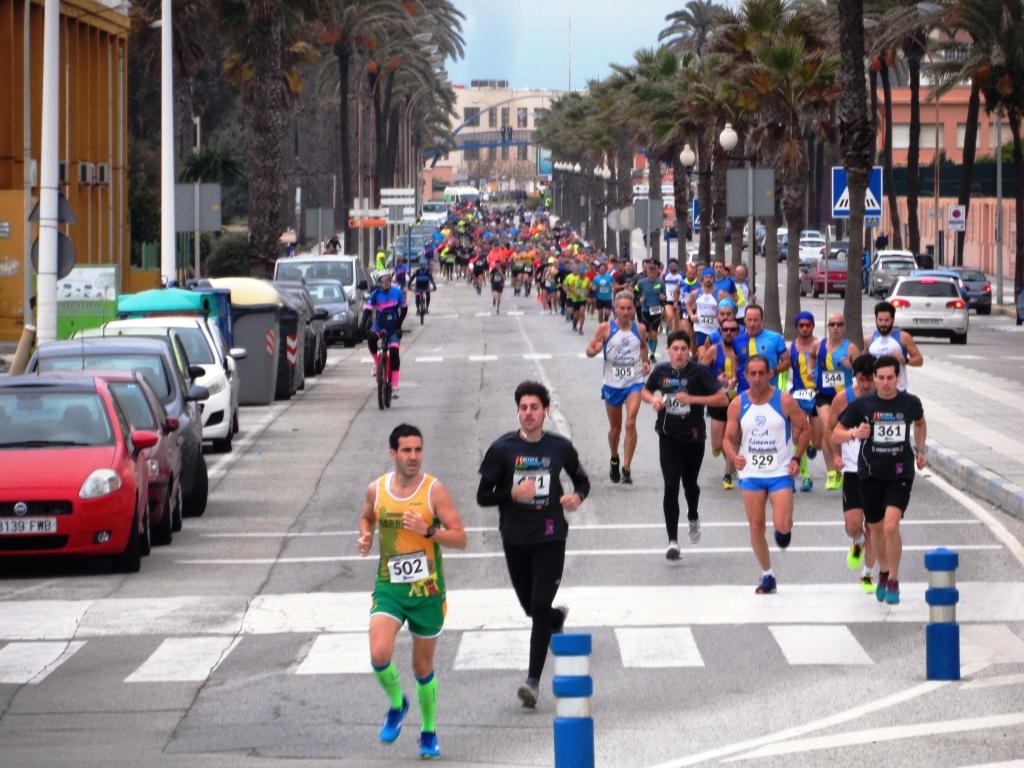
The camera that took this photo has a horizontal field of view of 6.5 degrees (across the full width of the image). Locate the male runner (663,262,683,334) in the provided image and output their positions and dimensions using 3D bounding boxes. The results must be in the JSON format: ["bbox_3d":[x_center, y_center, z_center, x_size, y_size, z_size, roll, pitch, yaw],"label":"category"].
[{"bbox_3d":[3.167,-1.598,177.500,0.520,1.700,0.600,0,1,0],"label":"male runner"}]

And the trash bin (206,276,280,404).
[{"bbox_3d":[-3.850,-0.594,126.500,1.280,1.760,1.650,0,1,0],"label":"trash bin"}]

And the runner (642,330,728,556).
[{"bbox_3d":[1.347,0.478,70.300,0.680,1.770,0.750,0,1,0],"label":"runner"}]

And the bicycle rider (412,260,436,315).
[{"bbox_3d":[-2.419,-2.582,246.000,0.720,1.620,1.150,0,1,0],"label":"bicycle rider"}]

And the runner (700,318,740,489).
[{"bbox_3d":[1.997,0.195,86.300,0.500,1.650,0.650,0,1,-1],"label":"runner"}]

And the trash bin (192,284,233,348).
[{"bbox_3d":[-4.125,-0.434,114.000,1.300,1.700,1.600,0,1,0],"label":"trash bin"}]

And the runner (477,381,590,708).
[{"bbox_3d":[0.116,0.863,48.700,0.600,1.750,0.750,0,1,0],"label":"runner"}]

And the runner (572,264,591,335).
[{"bbox_3d":[1.662,-1.999,218.000,0.480,1.640,0.600,0,1,0],"label":"runner"}]

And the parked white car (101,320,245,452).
[{"bbox_3d":[-4.056,-0.006,102.700,1.790,1.490,4.150,0,1,-2],"label":"parked white car"}]

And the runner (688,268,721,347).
[{"bbox_3d":[2.621,-0.694,122.000,0.550,1.740,0.600,0,1,0],"label":"runner"}]

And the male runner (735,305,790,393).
[{"bbox_3d":[2.260,0.161,82.000,0.560,1.750,0.680,0,1,6],"label":"male runner"}]

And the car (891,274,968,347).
[{"bbox_3d":[9.159,-1.615,199.300,1.790,1.480,4.200,0,1,0],"label":"car"}]

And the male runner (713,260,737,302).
[{"bbox_3d":[3.501,-1.201,152.000,0.530,1.730,0.550,0,1,0],"label":"male runner"}]

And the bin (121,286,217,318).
[{"bbox_3d":[-4.440,-0.407,117.000,1.300,1.710,1.600,0,1,0],"label":"bin"}]

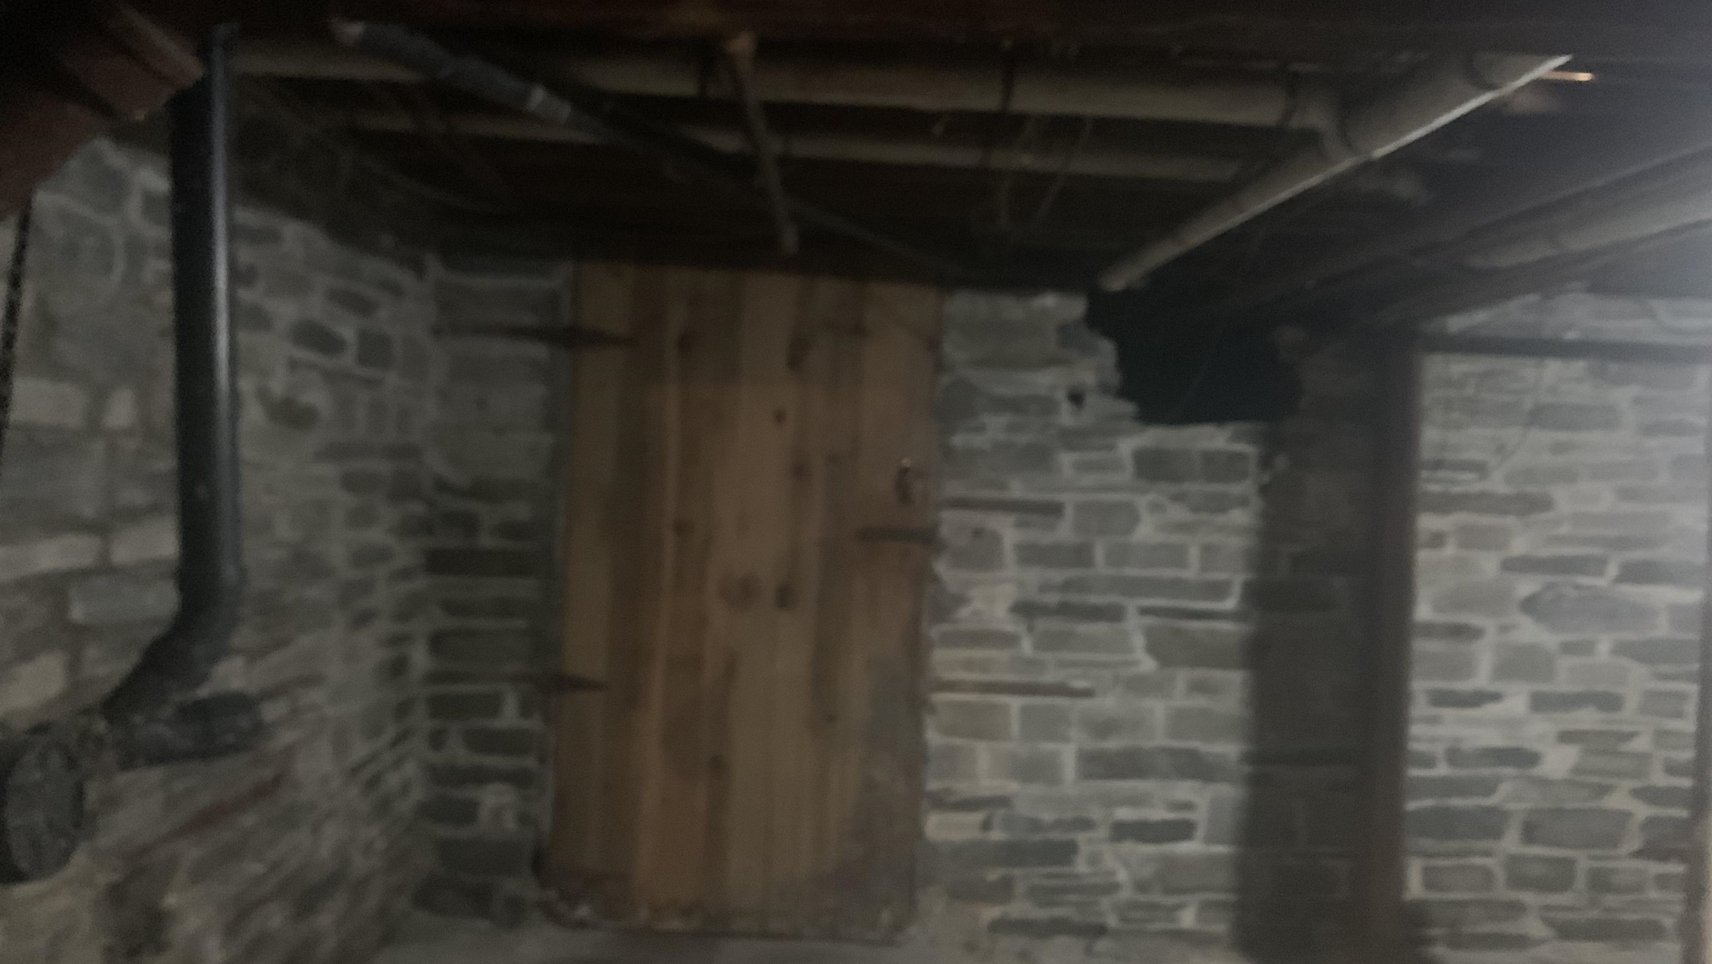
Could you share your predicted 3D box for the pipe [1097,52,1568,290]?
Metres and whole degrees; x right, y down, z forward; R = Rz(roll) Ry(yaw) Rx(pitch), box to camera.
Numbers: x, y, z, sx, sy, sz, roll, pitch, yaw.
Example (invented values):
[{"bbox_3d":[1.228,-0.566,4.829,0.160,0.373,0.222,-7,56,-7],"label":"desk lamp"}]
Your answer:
[{"bbox_3d":[0.780,-0.554,2.600,0.076,0.076,1.974,2,1,-3],"label":"pipe"}]

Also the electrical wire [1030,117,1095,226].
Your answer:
[{"bbox_3d":[0.348,-0.523,2.166,0.095,0.170,0.070,2,1,-3],"label":"electrical wire"}]

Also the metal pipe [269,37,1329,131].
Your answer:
[{"bbox_3d":[-0.088,-0.598,1.952,1.655,0.066,0.066,2,1,-3],"label":"metal pipe"}]

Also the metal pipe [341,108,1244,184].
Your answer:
[{"bbox_3d":[-0.103,-0.607,2.325,1.616,0.052,0.052,2,1,-3],"label":"metal pipe"}]

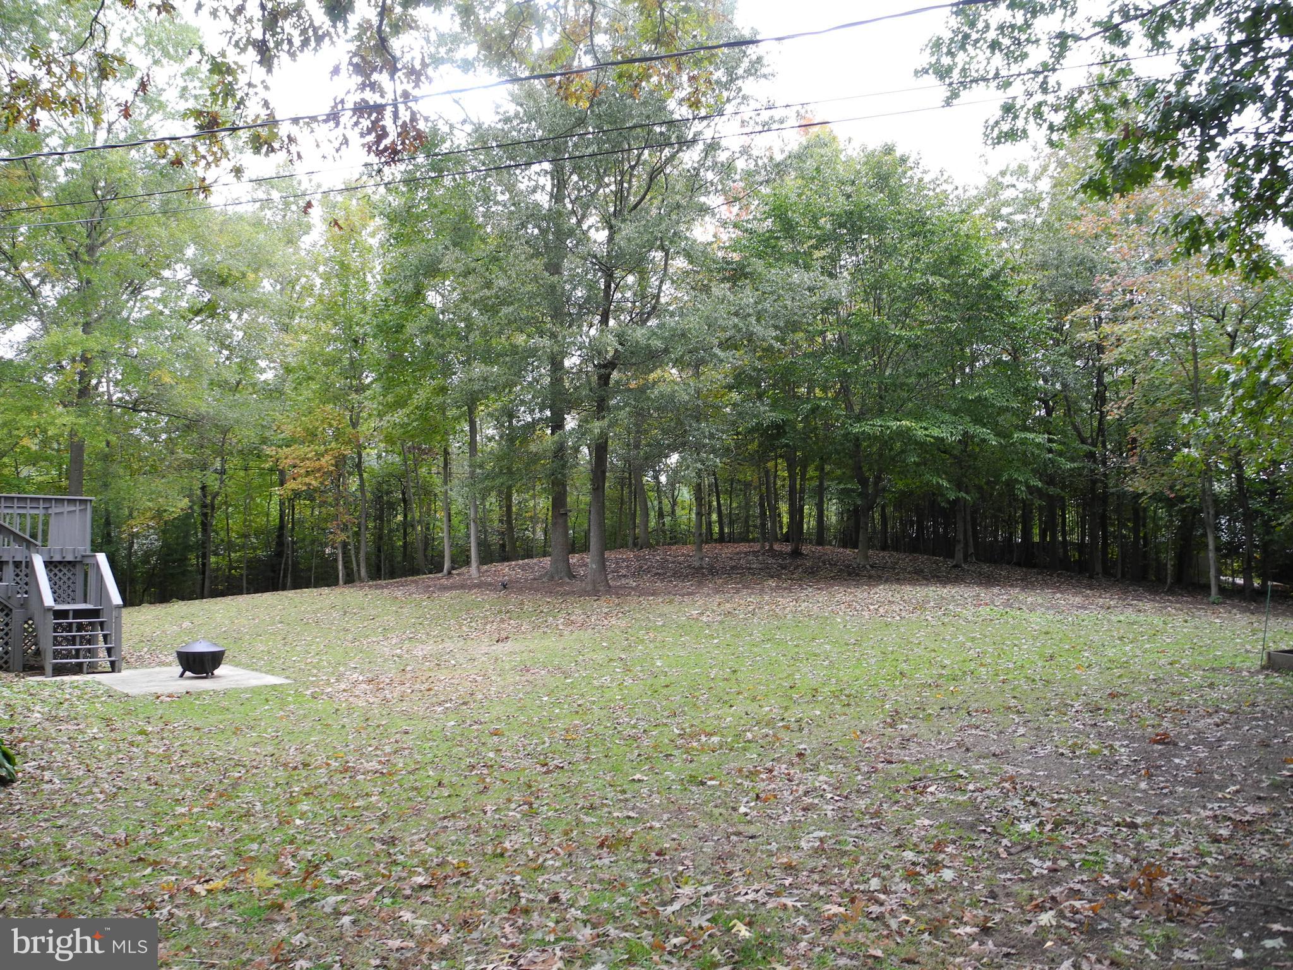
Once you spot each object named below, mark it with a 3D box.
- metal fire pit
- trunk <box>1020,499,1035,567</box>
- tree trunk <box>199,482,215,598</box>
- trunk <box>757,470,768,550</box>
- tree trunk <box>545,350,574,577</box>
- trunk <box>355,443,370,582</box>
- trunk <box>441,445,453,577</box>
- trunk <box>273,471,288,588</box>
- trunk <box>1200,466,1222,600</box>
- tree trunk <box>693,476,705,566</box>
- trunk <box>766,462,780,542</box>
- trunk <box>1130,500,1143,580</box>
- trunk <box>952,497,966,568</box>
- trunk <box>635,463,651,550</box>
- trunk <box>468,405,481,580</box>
[{"bbox_3d":[-6.641,2.581,15.600,0.700,0.570,0.700,1,-4,-23],"label":"metal fire pit"},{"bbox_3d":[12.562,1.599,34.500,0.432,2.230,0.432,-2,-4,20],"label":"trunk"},{"bbox_3d":[-13.039,1.617,31.000,0.430,3.440,0.360,0,-2,0],"label":"tree trunk"},{"bbox_3d":[3.998,0.852,36.000,0.340,2.780,0.300,0,-2,0],"label":"trunk"},{"bbox_3d":[-2.230,-0.443,27.000,0.680,5.820,0.600,0,-2,0],"label":"tree trunk"},{"bbox_3d":[-8.006,0.784,29.500,0.380,3.930,0.300,0,-2,0],"label":"trunk"},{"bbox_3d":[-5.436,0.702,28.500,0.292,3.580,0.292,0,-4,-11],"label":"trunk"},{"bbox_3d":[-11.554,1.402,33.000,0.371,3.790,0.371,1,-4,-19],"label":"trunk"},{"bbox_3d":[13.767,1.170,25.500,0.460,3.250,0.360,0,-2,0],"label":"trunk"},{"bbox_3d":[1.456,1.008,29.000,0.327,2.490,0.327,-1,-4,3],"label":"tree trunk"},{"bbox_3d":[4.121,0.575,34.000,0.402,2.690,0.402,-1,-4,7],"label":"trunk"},{"bbox_3d":[15.458,1.737,33.000,0.400,2.550,0.360,0,-2,0],"label":"trunk"},{"bbox_3d":[9.565,1.437,32.000,0.380,2.160,0.340,0,-2,0],"label":"trunk"},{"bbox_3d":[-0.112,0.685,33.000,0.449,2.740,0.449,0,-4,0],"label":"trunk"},{"bbox_3d":[-4.693,0.124,28.500,0.360,4.840,0.300,0,-2,0],"label":"trunk"}]

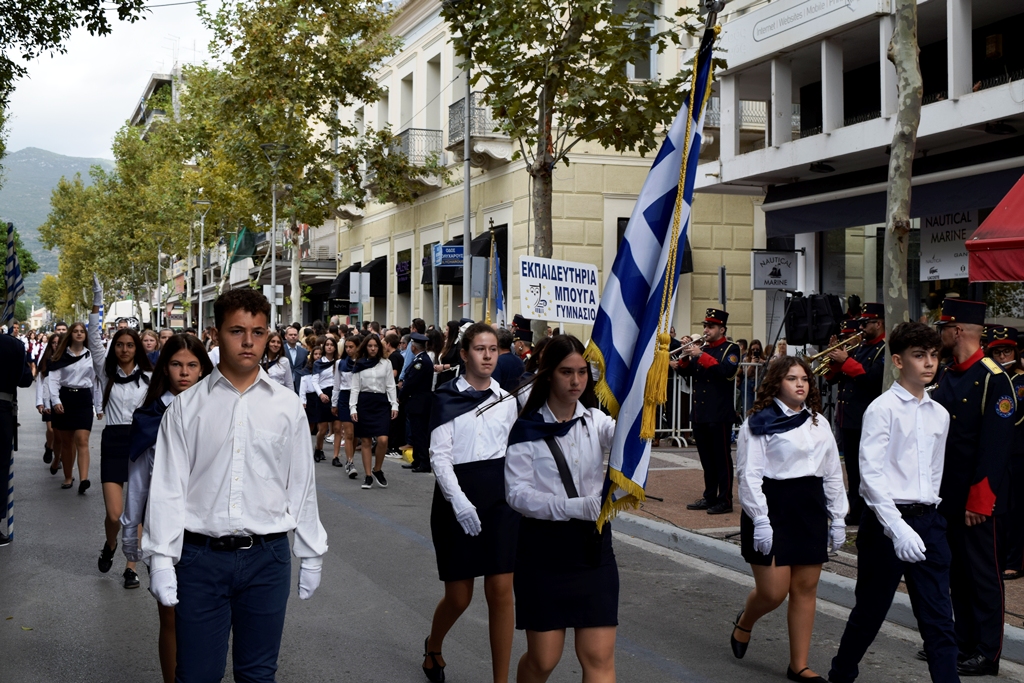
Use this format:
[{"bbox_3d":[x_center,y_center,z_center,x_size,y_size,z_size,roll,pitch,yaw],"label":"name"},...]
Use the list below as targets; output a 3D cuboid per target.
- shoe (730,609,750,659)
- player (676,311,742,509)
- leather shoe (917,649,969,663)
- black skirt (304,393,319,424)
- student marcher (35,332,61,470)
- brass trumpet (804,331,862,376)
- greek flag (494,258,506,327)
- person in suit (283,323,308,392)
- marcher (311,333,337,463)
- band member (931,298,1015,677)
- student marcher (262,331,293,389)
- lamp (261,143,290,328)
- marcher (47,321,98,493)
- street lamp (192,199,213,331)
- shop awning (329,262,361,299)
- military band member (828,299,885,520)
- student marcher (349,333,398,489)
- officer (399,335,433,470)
[{"bbox_3d":[1.153,1.473,6.600,0.085,0.240,0.100,8,-21,-9],"label":"shoe"},{"bbox_3d":[1.787,0.632,11.900,0.480,1.860,0.520,1,-1,-23],"label":"player"},{"bbox_3d":[2.171,1.575,6.600,0.290,0.095,0.110,0,0,-9],"label":"leather shoe"},{"bbox_3d":[-2.542,0.876,17.100,0.340,0.420,0.260,1,-1,-21],"label":"black skirt"},{"bbox_3d":[-5.501,0.714,15.700,0.470,1.650,0.420,1,-1,-21],"label":"student marcher"},{"bbox_3d":[2.633,0.098,10.650,0.520,0.180,0.130,-25,3,-9],"label":"brass trumpet"},{"bbox_3d":[-0.130,-0.589,15.400,0.200,1.150,0.200,1,-1,-21],"label":"greek flag"},{"bbox_3d":[-2.919,0.682,17.600,0.520,1.790,0.380,0,0,-12],"label":"person in suit"},{"bbox_3d":[-2.423,0.760,17.000,0.470,1.620,0.450,0,0,-19],"label":"marcher"},{"bbox_3d":[2.263,0.708,6.500,0.420,1.840,0.520,0,0,-16],"label":"band member"},{"bbox_3d":[-2.628,0.725,14.600,0.460,1.650,0.360,1,-1,-21],"label":"student marcher"},{"bbox_3d":[-5.173,-1.425,28.500,0.660,5.800,0.660,0,0,-21],"label":"lamp"},{"bbox_3d":[-4.434,0.661,13.200,0.500,1.700,0.500,0,0,-19],"label":"marcher"},{"bbox_3d":[-9.934,-1.520,42.000,0.660,6.000,0.660,1,-1,-21],"label":"street lamp"},{"bbox_3d":[-3.945,-1.445,31.000,0.620,0.880,1.100,0,0,-21],"label":"shop awning"},{"bbox_3d":[2.880,0.592,10.750,0.580,1.820,0.520,0,0,-21],"label":"military band member"},{"bbox_3d":[-1.471,0.733,13.900,0.500,1.640,0.450,0,0,-19],"label":"student marcher"},{"bbox_3d":[-1.187,0.751,16.100,0.360,1.720,0.500,0,-1,6],"label":"officer"}]

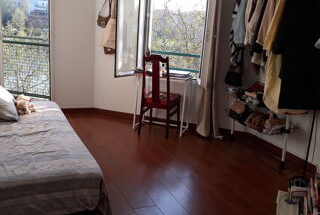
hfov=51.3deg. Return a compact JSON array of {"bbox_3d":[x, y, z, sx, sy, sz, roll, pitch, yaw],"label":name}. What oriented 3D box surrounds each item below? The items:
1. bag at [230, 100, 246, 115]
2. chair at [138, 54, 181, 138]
[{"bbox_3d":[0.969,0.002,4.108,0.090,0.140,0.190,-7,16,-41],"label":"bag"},{"bbox_3d":[0.017,-0.171,4.370,0.440,1.020,0.480,7,13,17],"label":"chair"}]

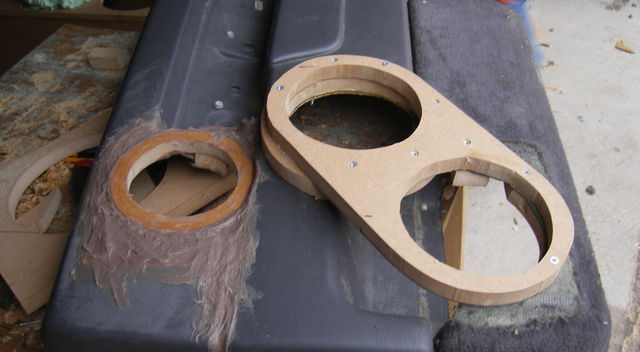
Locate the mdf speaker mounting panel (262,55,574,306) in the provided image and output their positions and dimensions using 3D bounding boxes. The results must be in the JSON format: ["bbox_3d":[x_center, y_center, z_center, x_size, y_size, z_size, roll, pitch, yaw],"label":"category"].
[{"bbox_3d":[0.089,-0.007,0.697,0.196,0.045,0.383,-26,53,-26],"label":"mdf speaker mounting panel"}]

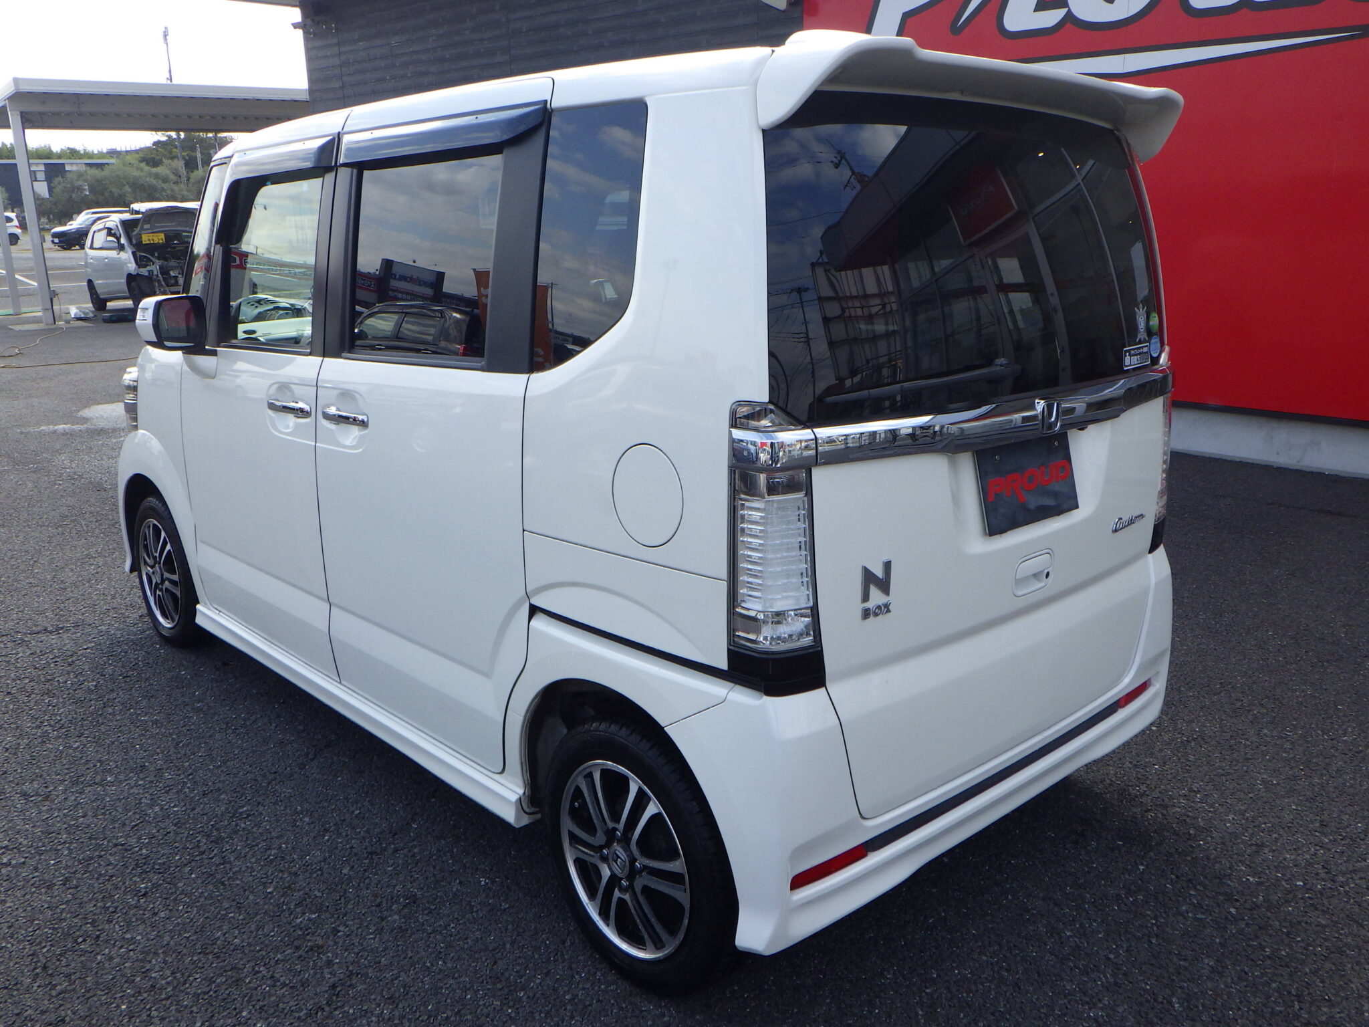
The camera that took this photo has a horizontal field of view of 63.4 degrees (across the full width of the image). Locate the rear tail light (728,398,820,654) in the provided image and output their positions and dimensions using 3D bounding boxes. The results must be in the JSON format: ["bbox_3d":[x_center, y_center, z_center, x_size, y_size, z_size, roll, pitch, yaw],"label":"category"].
[{"bbox_3d":[0.146,0.024,1.726,0.140,0.410,0.115,-12,18,-41],"label":"rear tail light"}]

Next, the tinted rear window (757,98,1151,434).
[{"bbox_3d":[0.597,-0.482,2.075,1.280,0.570,0.100,-12,4,-41],"label":"tinted rear window"}]

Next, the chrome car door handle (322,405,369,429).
[{"bbox_3d":[-0.808,-0.227,2.638,0.037,0.037,0.205,-12,18,-42],"label":"chrome car door handle"}]

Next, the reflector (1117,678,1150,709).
[{"bbox_3d":[1.061,0.421,2.625,0.025,0.026,0.180,12,18,41],"label":"reflector"}]

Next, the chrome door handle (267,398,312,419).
[{"bbox_3d":[-1.018,-0.270,2.859,0.037,0.037,0.212,-12,18,-42],"label":"chrome door handle"}]

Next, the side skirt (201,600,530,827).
[{"bbox_3d":[-0.941,0.465,2.980,0.095,0.100,1.830,-12,18,-41],"label":"side skirt"}]

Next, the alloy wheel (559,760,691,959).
[{"bbox_3d":[-0.073,0.635,2.109,0.130,0.384,0.384,-12,18,-41],"label":"alloy wheel"}]

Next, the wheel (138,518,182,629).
[{"bbox_3d":[-1.784,0.203,3.908,0.130,0.384,0.384,-12,18,-41],"label":"wheel"}]

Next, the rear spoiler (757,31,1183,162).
[{"bbox_3d":[0.581,-0.750,2.027,1.250,0.170,0.230,-12,18,-41],"label":"rear spoiler"}]

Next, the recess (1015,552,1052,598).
[{"bbox_3d":[0.666,0.113,2.144,0.140,0.084,0.035,-12,18,-41],"label":"recess"}]

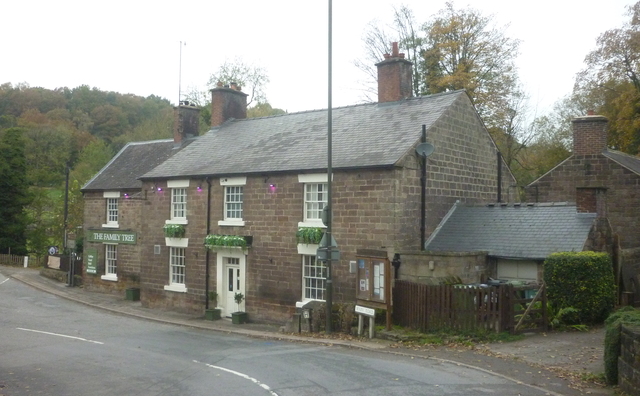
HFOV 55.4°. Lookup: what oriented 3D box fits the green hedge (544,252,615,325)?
[{"bbox_3d":[7.263,2.523,17.044,1.800,2.000,1.400,0,-2,17],"label":"green hedge"}]

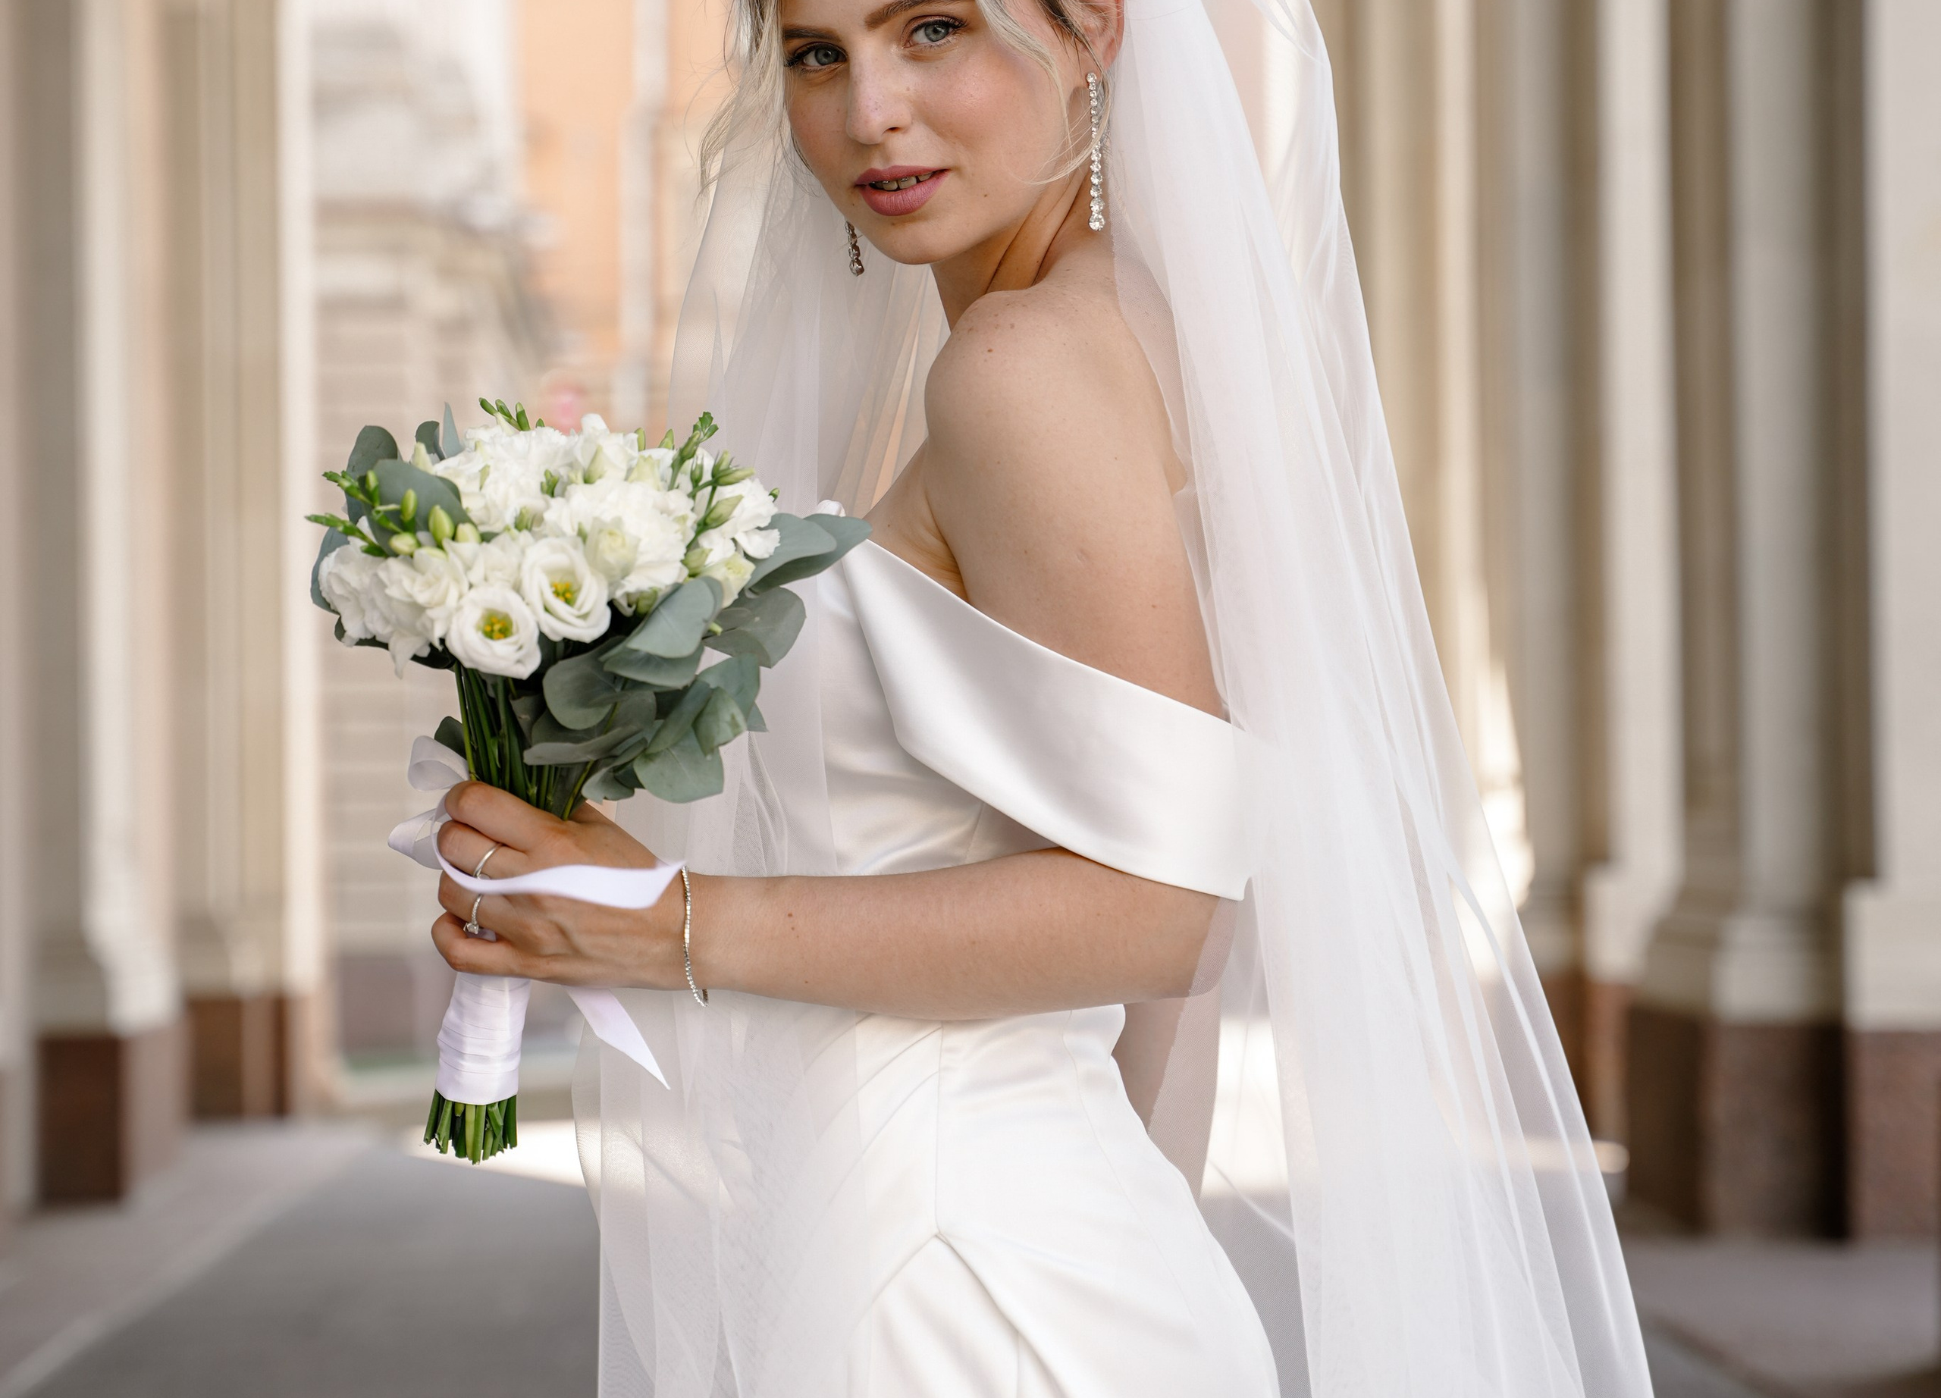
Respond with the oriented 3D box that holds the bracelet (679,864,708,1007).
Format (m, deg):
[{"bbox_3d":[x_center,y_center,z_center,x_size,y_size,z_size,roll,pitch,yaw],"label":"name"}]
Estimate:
[{"bbox_3d":[-0.123,0.106,2.320,0.010,0.064,0.056,-7,-1,12],"label":"bracelet"}]

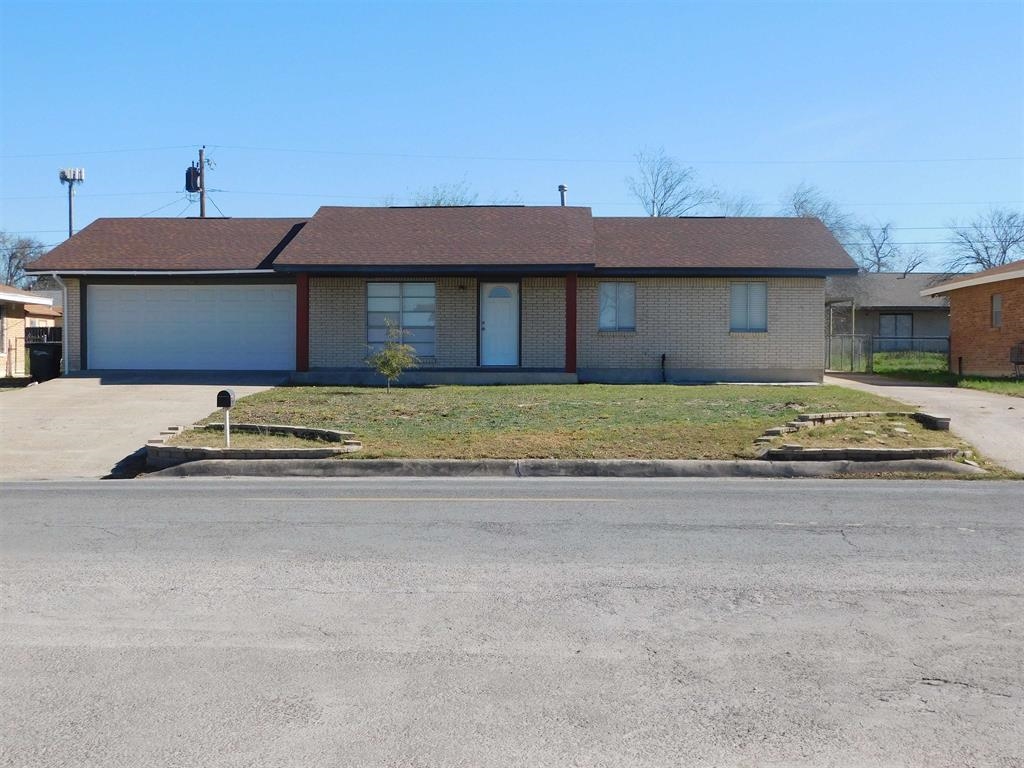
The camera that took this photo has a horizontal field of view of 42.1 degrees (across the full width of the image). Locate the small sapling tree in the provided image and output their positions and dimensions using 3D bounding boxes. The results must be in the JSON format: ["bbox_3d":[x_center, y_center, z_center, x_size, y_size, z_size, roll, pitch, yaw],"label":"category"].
[{"bbox_3d":[-2.652,-0.605,29.300,1.150,1.585,1.100,0,1,0],"label":"small sapling tree"}]

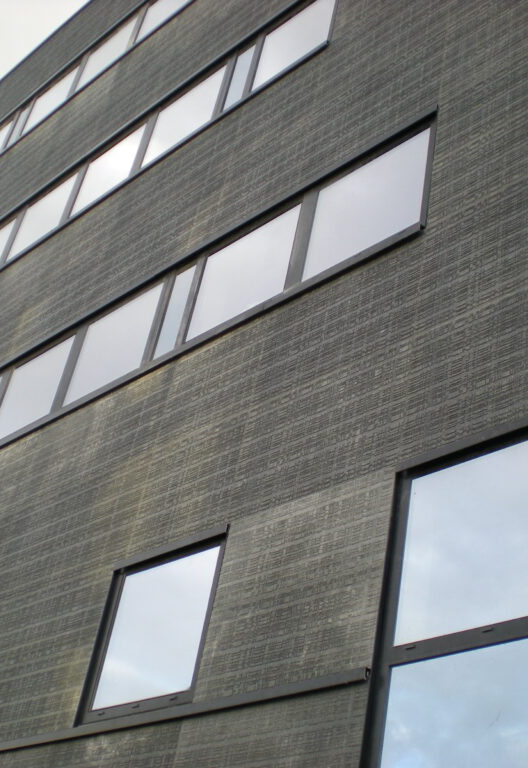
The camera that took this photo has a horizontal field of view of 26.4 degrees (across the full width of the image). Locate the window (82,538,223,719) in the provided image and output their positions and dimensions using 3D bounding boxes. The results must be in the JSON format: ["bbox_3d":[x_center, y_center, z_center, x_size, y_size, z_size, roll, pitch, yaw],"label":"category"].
[{"bbox_3d":[-0.830,1.826,8.376,0.110,1.196,1.224,36,-41,-31],"label":"window"}]

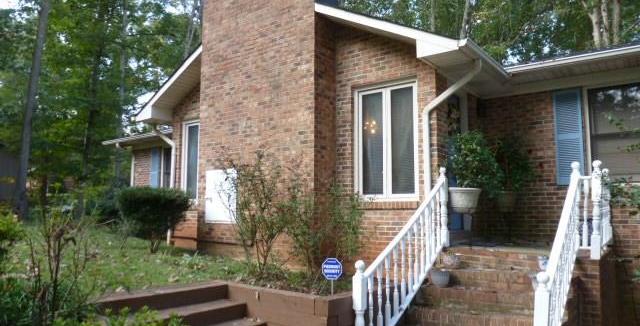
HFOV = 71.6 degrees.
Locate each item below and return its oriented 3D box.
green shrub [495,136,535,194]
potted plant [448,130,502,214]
[{"bbox_3d":[2.741,0.021,6.350,0.620,0.800,0.620,-4,-7,37],"label":"green shrub"},{"bbox_3d":[1.945,0.106,5.550,0.670,1.040,0.670,-4,-7,37],"label":"potted plant"}]

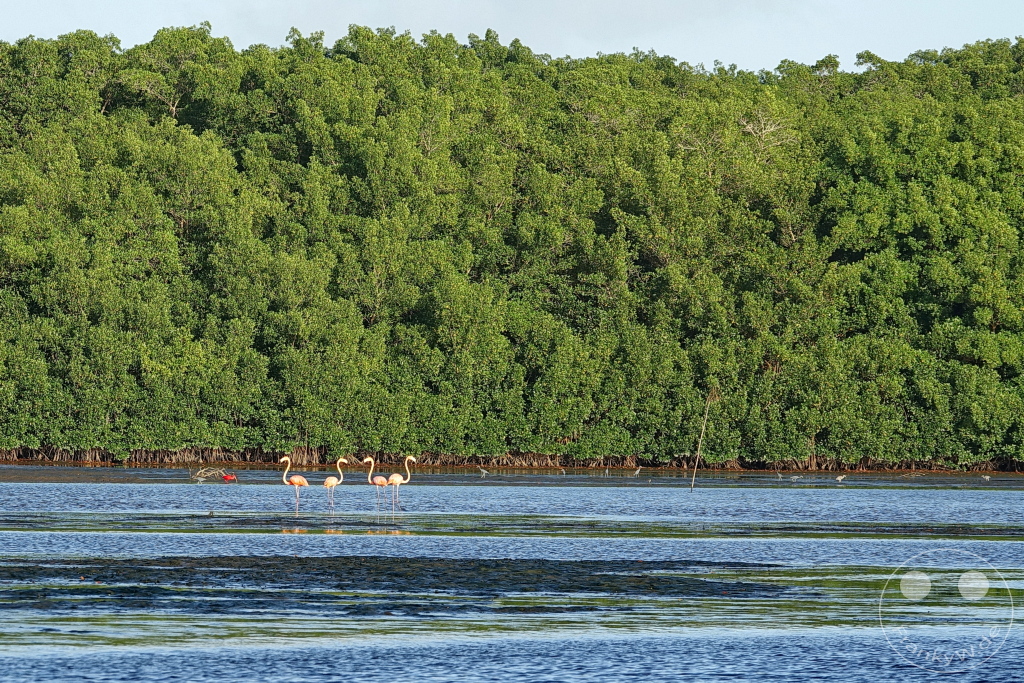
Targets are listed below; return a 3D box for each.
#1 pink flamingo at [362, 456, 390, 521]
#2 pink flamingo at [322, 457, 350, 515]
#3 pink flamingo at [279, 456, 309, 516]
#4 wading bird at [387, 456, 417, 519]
[{"bbox_3d":[-2.758,3.007,127.500,0.540,1.320,0.250,0,-1,20],"label":"pink flamingo"},{"bbox_3d":[-3.589,2.979,128.500,0.540,1.220,0.250,0,-1,-22],"label":"pink flamingo"},{"bbox_3d":[-4.438,2.979,128.500,0.590,1.250,0.250,0,-1,5],"label":"pink flamingo"},{"bbox_3d":[-2.226,3.002,127.500,0.580,1.330,0.250,0,-1,-8],"label":"wading bird"}]

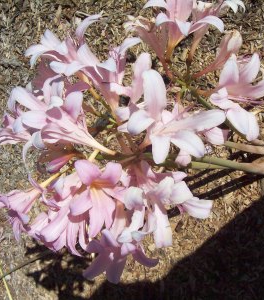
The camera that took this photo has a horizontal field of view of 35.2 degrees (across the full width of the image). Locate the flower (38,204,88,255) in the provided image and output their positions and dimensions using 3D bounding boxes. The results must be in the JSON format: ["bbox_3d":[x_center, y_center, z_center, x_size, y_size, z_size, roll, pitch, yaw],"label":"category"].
[{"bbox_3d":[-0.085,0.099,0.530,0.060,0.060,0.080,23,79,34],"label":"flower"}]

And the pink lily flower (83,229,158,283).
[{"bbox_3d":[-0.015,0.131,0.530,0.085,0.085,0.075,-15,64,33],"label":"pink lily flower"}]

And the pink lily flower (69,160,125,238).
[{"bbox_3d":[-0.039,0.058,0.480,0.088,0.078,0.075,-55,20,19],"label":"pink lily flower"}]

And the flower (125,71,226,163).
[{"bbox_3d":[0.045,-0.037,0.455,0.075,0.100,0.100,-35,67,52],"label":"flower"}]

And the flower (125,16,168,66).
[{"bbox_3d":[0.020,-0.141,0.545,0.055,0.055,0.082,-34,100,29],"label":"flower"}]

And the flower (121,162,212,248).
[{"bbox_3d":[0.039,0.066,0.485,0.095,0.095,0.080,-57,40,18],"label":"flower"}]

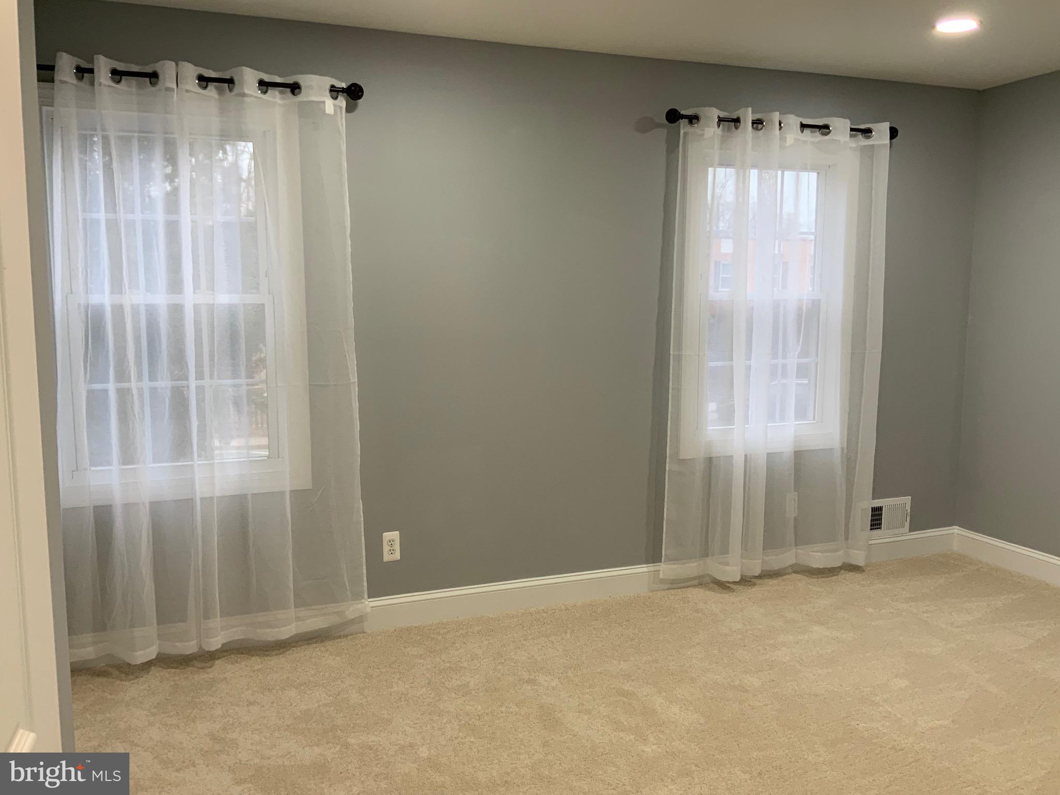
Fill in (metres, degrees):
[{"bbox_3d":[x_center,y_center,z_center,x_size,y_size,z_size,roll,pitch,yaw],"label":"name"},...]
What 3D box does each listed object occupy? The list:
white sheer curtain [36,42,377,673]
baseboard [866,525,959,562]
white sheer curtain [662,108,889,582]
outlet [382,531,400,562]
[{"bbox_3d":[-1.162,-0.111,3.260,1.083,2.148,0.120,-3,8,-21],"label":"white sheer curtain"},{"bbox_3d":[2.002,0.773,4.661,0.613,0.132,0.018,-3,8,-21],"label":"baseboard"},{"bbox_3d":[1.148,-0.220,4.125,1.176,2.136,0.120,-3,8,-21],"label":"white sheer curtain"},{"bbox_3d":[-0.571,0.617,3.669,0.072,0.122,0.008,-3,8,-21],"label":"outlet"}]

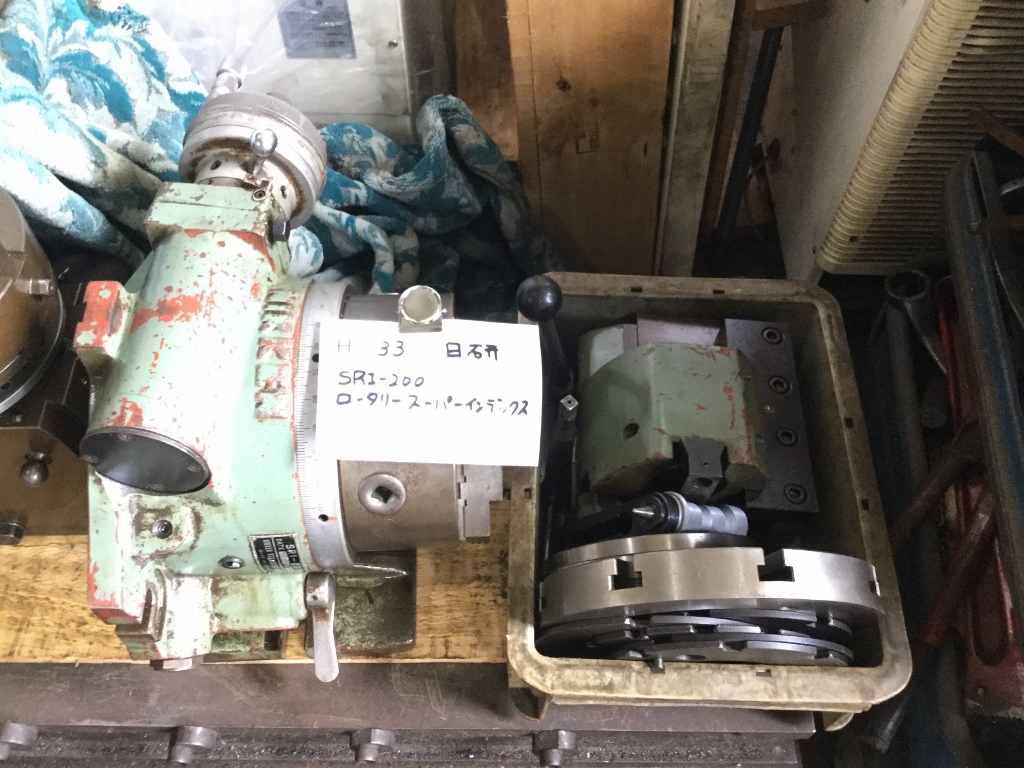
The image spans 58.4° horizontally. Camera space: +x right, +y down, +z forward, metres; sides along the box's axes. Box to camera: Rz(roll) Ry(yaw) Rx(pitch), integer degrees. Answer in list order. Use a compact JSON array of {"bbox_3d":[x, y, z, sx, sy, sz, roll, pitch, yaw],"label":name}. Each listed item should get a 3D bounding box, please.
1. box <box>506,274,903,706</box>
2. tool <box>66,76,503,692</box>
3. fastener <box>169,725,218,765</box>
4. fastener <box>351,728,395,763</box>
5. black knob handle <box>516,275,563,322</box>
[{"bbox_3d":[0.142,0.096,0.774,0.281,0.125,0.370,2,57,1],"label":"box"},{"bbox_3d":[-0.177,-0.016,0.743,0.326,0.295,0.435,-2,57,-2],"label":"tool"},{"bbox_3d":[-0.259,0.292,0.744,0.033,0.032,0.031,-2,57,-2],"label":"fastener"},{"bbox_3d":[-0.112,0.293,0.744,0.033,0.032,0.031,-2,57,-2],"label":"fastener"},{"bbox_3d":[0.022,-0.068,0.725,0.036,0.036,0.036,2,57,1],"label":"black knob handle"}]

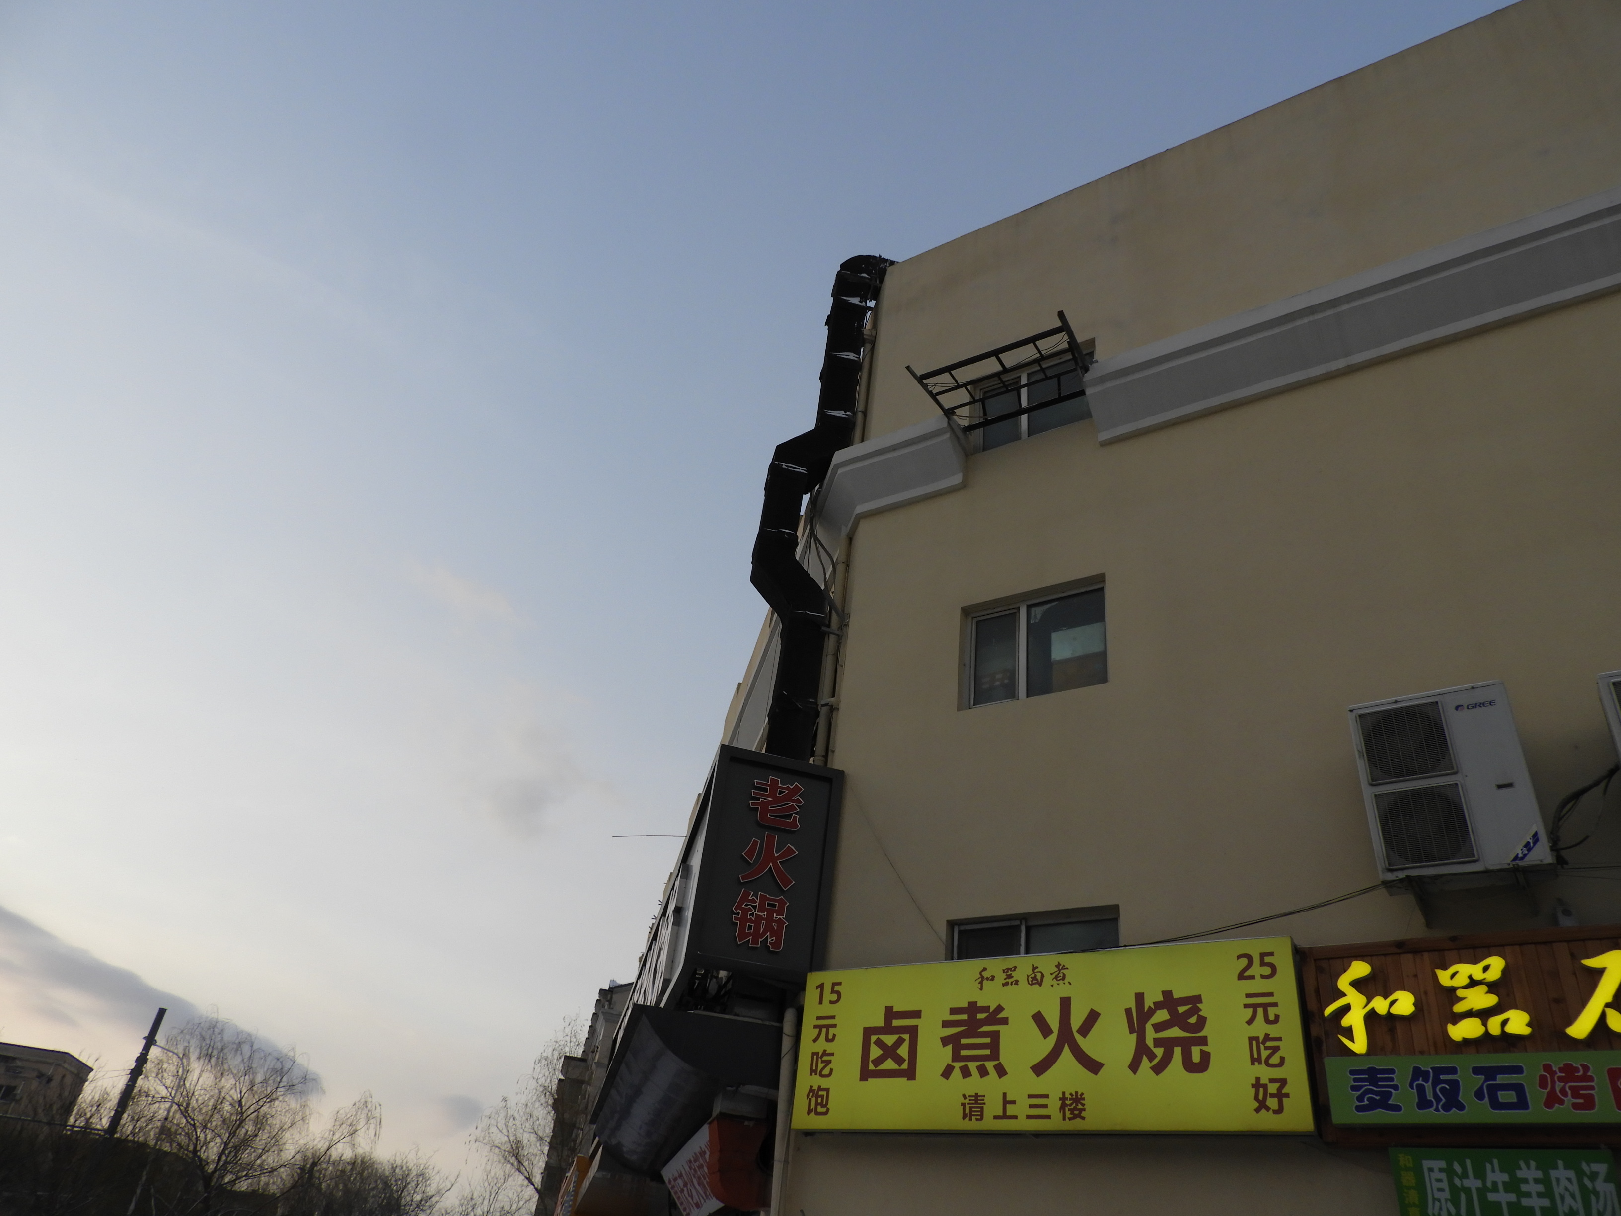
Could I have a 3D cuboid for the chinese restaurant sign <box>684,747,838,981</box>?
[{"bbox_3d":[-0.387,2.303,10.121,1.200,2.006,0.250,12,-34,-8],"label":"chinese restaurant sign"}]

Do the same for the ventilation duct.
[{"bbox_3d":[0.059,-1.529,13.194,1.100,7.700,0.550,12,-34,-8],"label":"ventilation duct"}]

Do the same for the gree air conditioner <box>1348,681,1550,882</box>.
[{"bbox_3d":[4.186,1.199,7.396,0.937,1.262,0.340,-15,-39,29],"label":"gree air conditioner"}]

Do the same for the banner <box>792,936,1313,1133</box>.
[{"bbox_3d":[1.617,3.242,8.357,3.895,1.216,0.200,-15,-39,29],"label":"banner"}]

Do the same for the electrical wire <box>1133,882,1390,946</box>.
[{"bbox_3d":[3.031,2.116,7.708,1.850,0.180,0.050,-25,-45,38],"label":"electrical wire"}]

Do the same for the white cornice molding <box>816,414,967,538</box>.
[{"bbox_3d":[0.796,-1.413,12.687,2.000,0.900,0.550,-15,-39,29],"label":"white cornice molding"}]

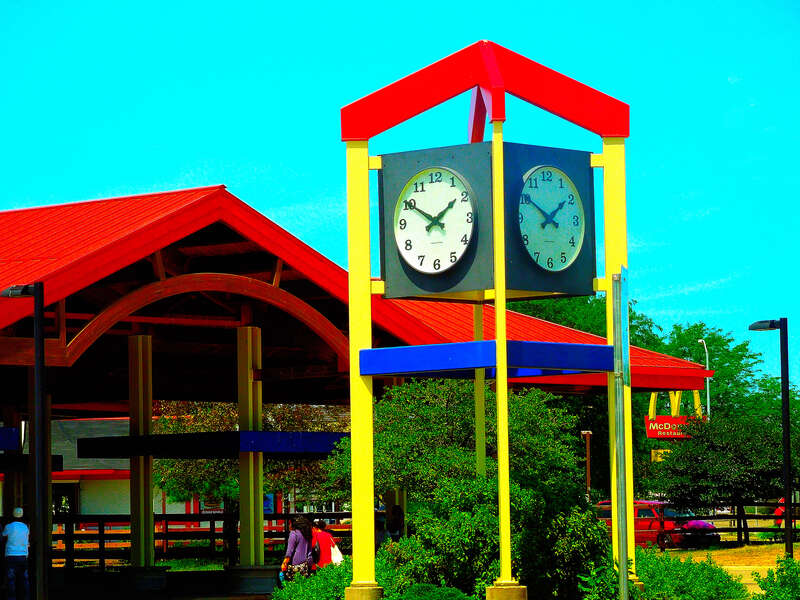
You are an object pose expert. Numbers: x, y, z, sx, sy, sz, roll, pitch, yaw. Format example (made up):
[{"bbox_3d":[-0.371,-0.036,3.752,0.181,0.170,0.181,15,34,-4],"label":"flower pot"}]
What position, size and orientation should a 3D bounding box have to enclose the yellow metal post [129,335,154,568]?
[{"bbox_3d":[-4.491,2.623,53.800,0.260,4.020,0.290,-5,-5,42],"label":"yellow metal post"}]

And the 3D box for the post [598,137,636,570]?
[{"bbox_3d":[1.887,0.471,26.500,0.185,3.740,0.100,-1,-4,-3],"label":"post"}]

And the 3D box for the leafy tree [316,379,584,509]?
[{"bbox_3d":[0.685,2.557,42.000,3.650,3.100,3.500,-1,-4,0],"label":"leafy tree"}]

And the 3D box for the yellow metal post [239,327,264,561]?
[{"bbox_3d":[-2.503,2.478,52.200,0.260,4.020,0.290,-5,-5,42],"label":"yellow metal post"}]

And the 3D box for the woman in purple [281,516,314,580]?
[{"bbox_3d":[-1.705,4.356,51.000,0.500,1.620,0.360,1,-4,-21],"label":"woman in purple"}]

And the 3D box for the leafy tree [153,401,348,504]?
[{"bbox_3d":[-2.984,3.516,61.000,4.000,3.700,3.800,-1,-4,0],"label":"leafy tree"}]

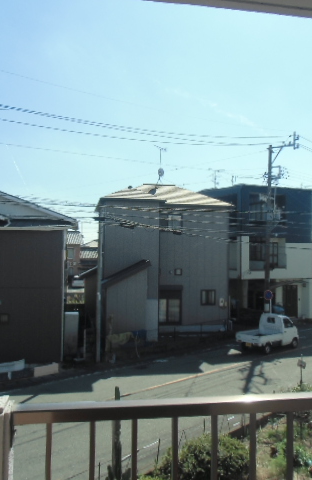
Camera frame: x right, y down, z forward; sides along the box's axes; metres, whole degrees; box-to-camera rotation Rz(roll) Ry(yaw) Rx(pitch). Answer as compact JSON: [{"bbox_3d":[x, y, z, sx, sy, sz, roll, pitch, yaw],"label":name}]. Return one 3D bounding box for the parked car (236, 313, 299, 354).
[{"bbox_3d":[5.858,4.766,22.964,3.395,1.780,1.475,3,-3,-40],"label":"parked car"}]

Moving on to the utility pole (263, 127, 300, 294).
[{"bbox_3d":[7.355,-0.270,26.669,0.750,12.200,2.100,3,-3,-40],"label":"utility pole"}]

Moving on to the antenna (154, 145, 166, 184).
[{"bbox_3d":[0.313,-4.879,28.942,0.600,2.600,1.250,-1,-3,35],"label":"antenna"}]

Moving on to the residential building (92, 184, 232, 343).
[{"bbox_3d":[0.195,1.135,28.519,8.600,9.400,7.600,1,-3,-14],"label":"residential building"}]

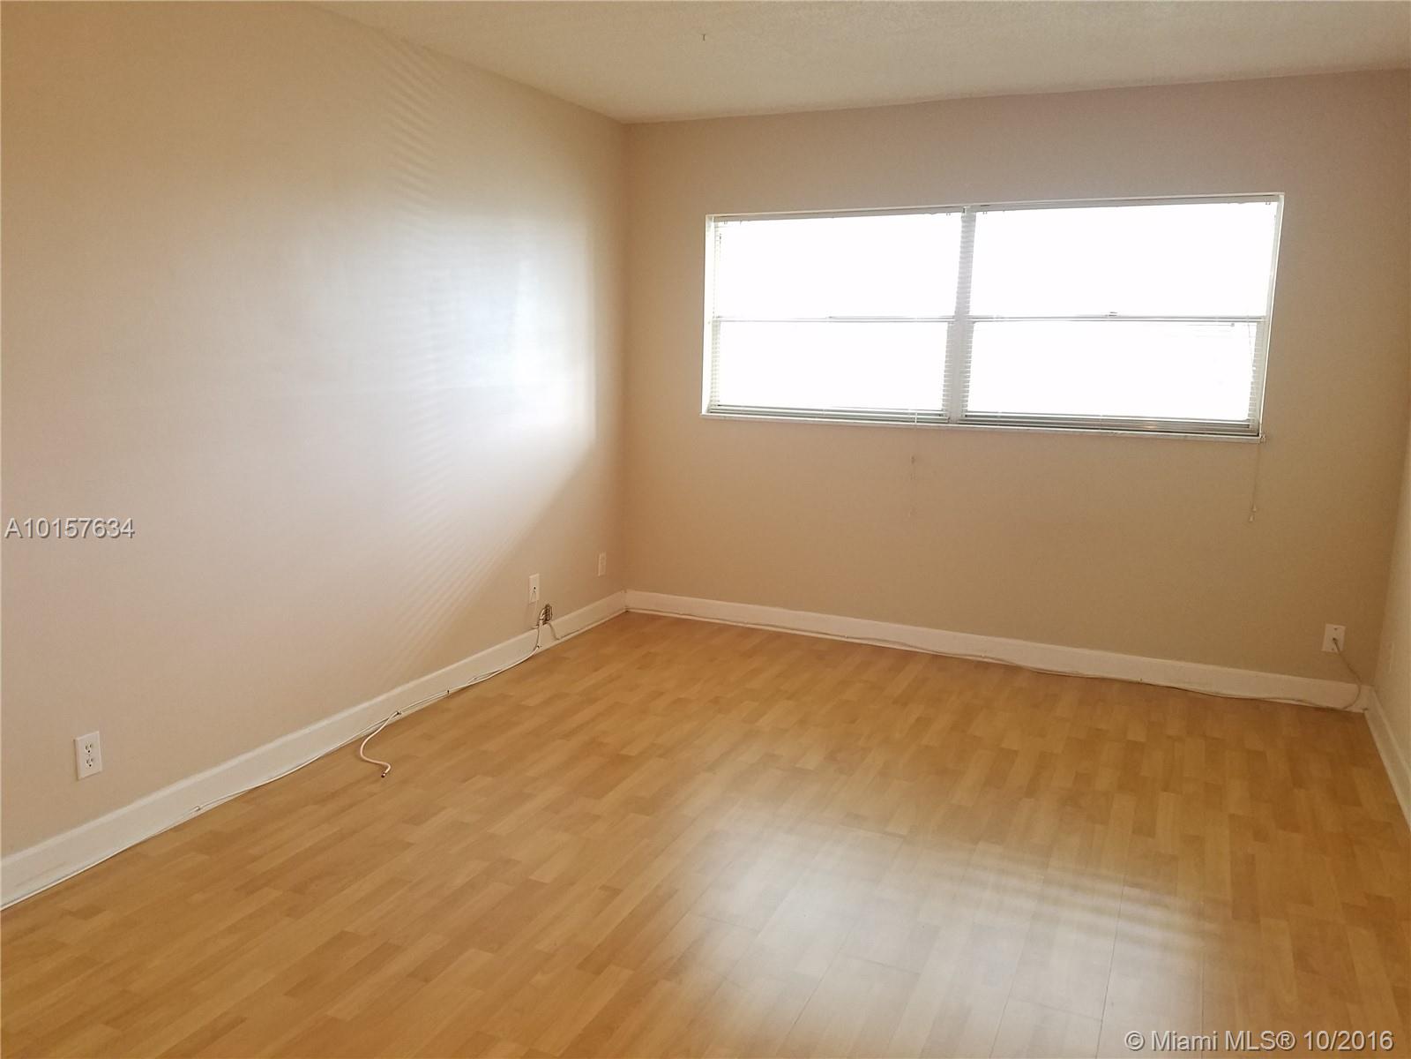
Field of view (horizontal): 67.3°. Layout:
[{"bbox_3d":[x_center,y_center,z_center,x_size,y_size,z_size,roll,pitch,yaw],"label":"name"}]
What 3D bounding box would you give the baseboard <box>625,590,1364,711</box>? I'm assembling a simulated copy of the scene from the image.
[{"bbox_3d":[1.104,0.521,4.895,3.350,0.120,0.016,6,12,24],"label":"baseboard"}]

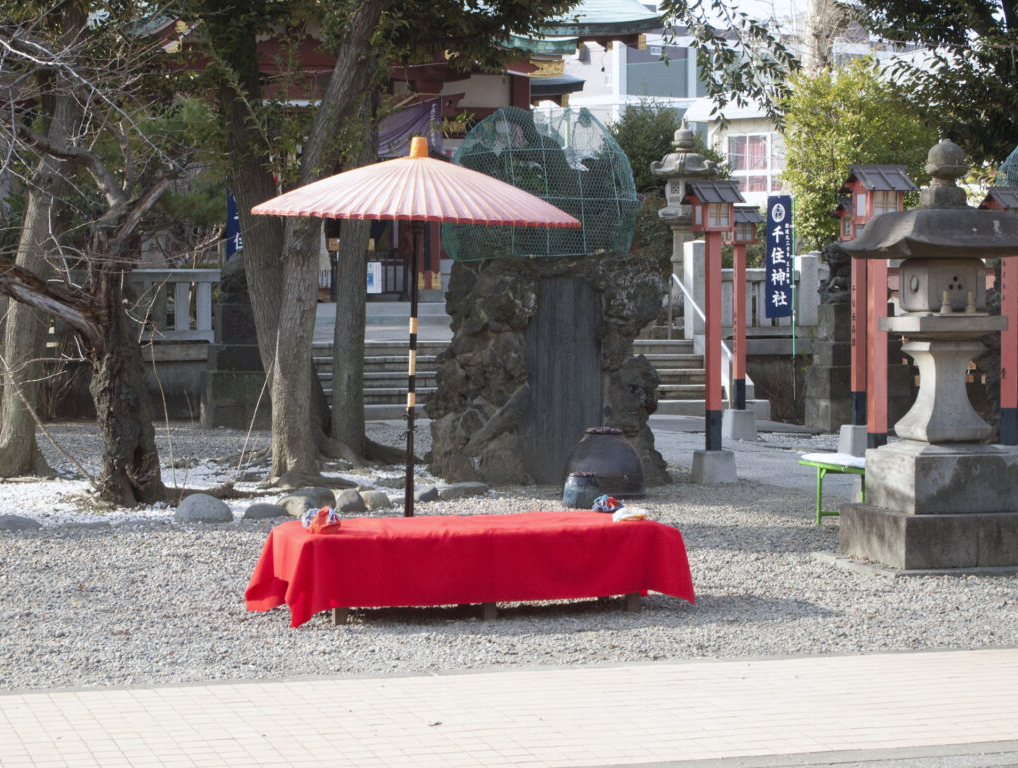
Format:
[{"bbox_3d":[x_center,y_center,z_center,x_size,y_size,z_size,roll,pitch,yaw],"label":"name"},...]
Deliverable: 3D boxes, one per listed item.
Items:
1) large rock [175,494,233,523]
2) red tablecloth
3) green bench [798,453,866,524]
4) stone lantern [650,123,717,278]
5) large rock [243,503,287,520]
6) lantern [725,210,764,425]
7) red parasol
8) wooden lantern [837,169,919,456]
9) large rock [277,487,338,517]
[{"bbox_3d":[-1.958,0.784,15.976,0.360,0.170,0.290,0,3,0],"label":"large rock"},{"bbox_3d":[-0.181,0.885,11.953,1.906,0.406,0.756,-1,2,-19],"label":"red tablecloth"},{"bbox_3d":[2.316,0.683,15.452,0.380,0.420,1.350,-1,3,-24],"label":"green bench"},{"bbox_3d":[2.409,-2.300,34.112,0.819,2.550,0.787,-1,2,-15],"label":"stone lantern"},{"bbox_3d":[-1.581,0.811,16.168,0.300,0.100,0.220,-1,3,-12],"label":"large rock"},{"bbox_3d":[2.217,-0.664,23.900,0.380,2.100,0.340,-1,3,-18],"label":"lantern"},{"bbox_3d":[-0.475,-0.133,12.750,1.680,2.260,1.680,2,3,0],"label":"red parasol"},{"bbox_3d":[2.482,-0.381,16.693,0.422,2.170,0.378,-1,2,-16],"label":"wooden lantern"},{"bbox_3d":[-1.381,0.799,17.025,0.378,0.164,0.268,-1,2,-16],"label":"large rock"}]

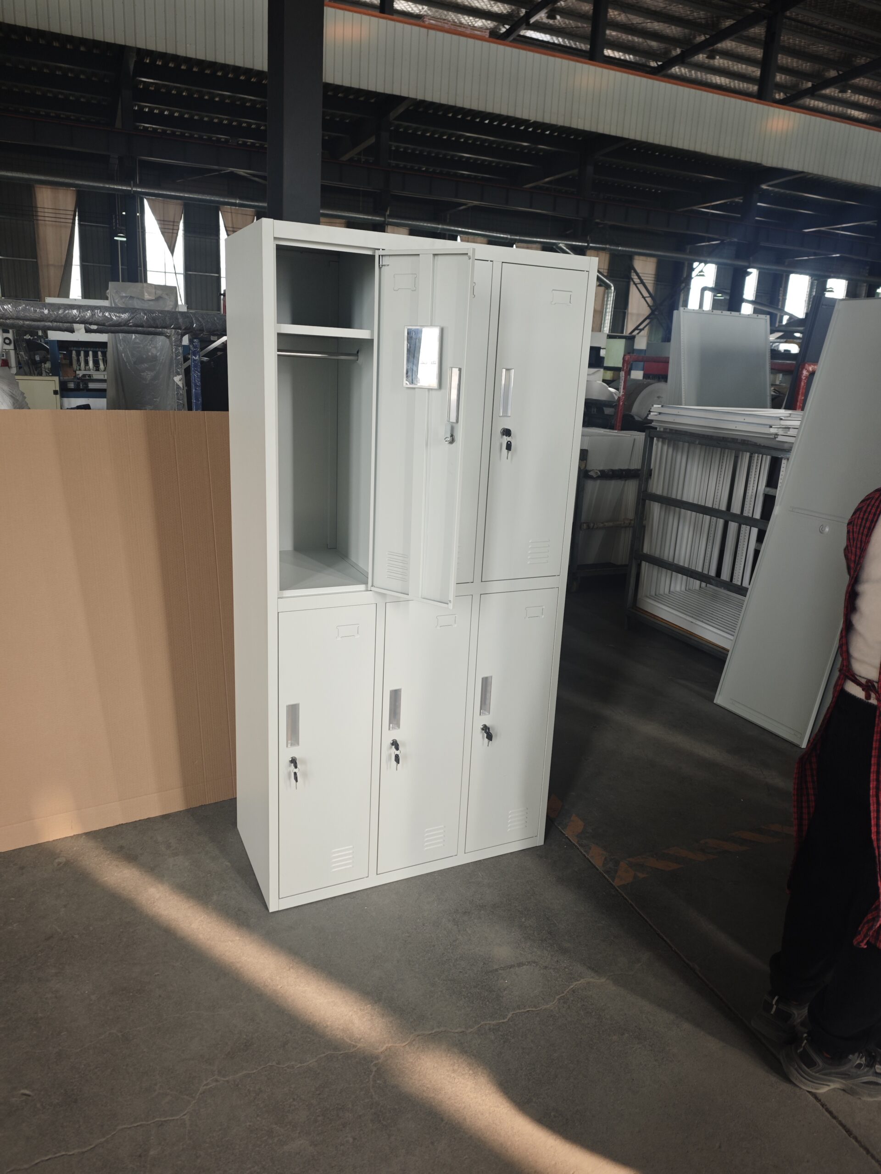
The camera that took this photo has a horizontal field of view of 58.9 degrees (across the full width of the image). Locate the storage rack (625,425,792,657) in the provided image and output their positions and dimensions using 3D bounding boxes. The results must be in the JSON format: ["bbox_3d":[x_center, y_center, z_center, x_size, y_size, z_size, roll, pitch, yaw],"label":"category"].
[{"bbox_3d":[1.950,-0.185,4.343,1.050,1.223,1.373,-5,18,-27],"label":"storage rack"}]

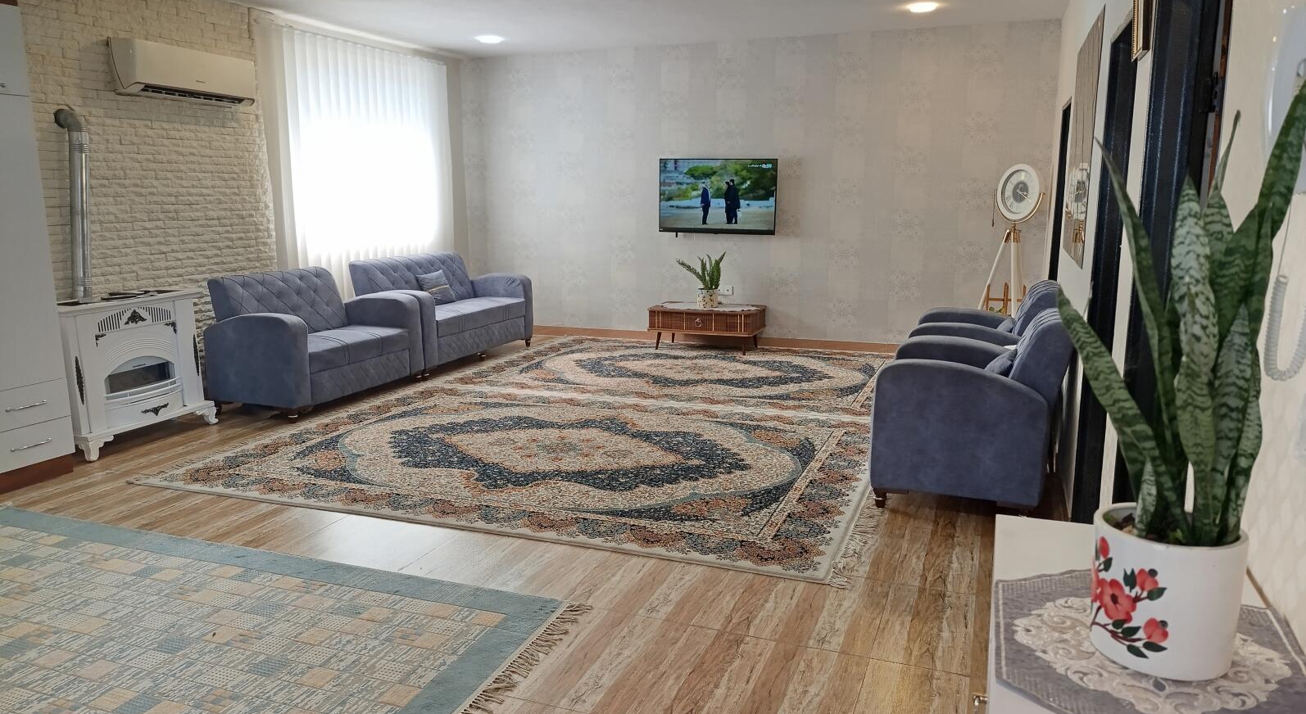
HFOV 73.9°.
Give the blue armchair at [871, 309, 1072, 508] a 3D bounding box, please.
[{"bbox_3d":[1.551,0.212,4.233,0.826,0.902,0.913,4,11,21],"label":"blue armchair"}]

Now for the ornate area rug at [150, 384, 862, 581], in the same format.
[{"bbox_3d":[-0.537,0.531,5.004,3.545,0.015,2.465,3,11,19],"label":"ornate area rug"}]

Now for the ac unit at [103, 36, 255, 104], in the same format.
[{"bbox_3d":[-3.370,-2.044,6.305,0.232,0.353,1.034,4,11,21],"label":"ac unit"}]

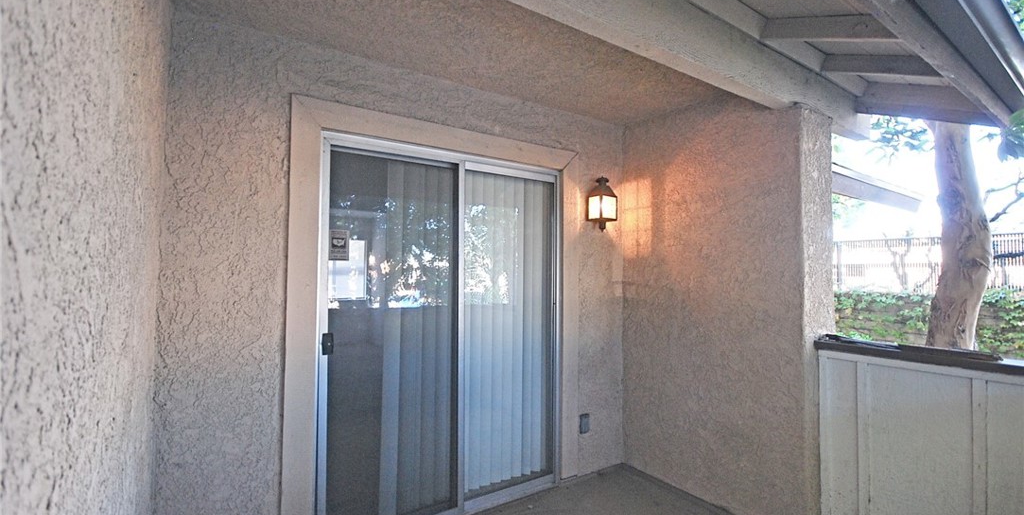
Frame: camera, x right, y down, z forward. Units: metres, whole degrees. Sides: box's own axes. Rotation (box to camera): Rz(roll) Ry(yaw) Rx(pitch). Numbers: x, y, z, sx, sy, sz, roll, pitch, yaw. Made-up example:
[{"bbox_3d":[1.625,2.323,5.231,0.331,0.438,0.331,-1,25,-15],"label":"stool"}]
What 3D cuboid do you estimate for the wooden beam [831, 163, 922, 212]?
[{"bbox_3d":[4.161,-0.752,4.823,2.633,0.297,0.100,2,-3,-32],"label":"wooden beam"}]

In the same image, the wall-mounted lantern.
[{"bbox_3d":[0.617,-0.364,2.935,0.150,0.387,0.167,2,-3,-32],"label":"wall-mounted lantern"}]

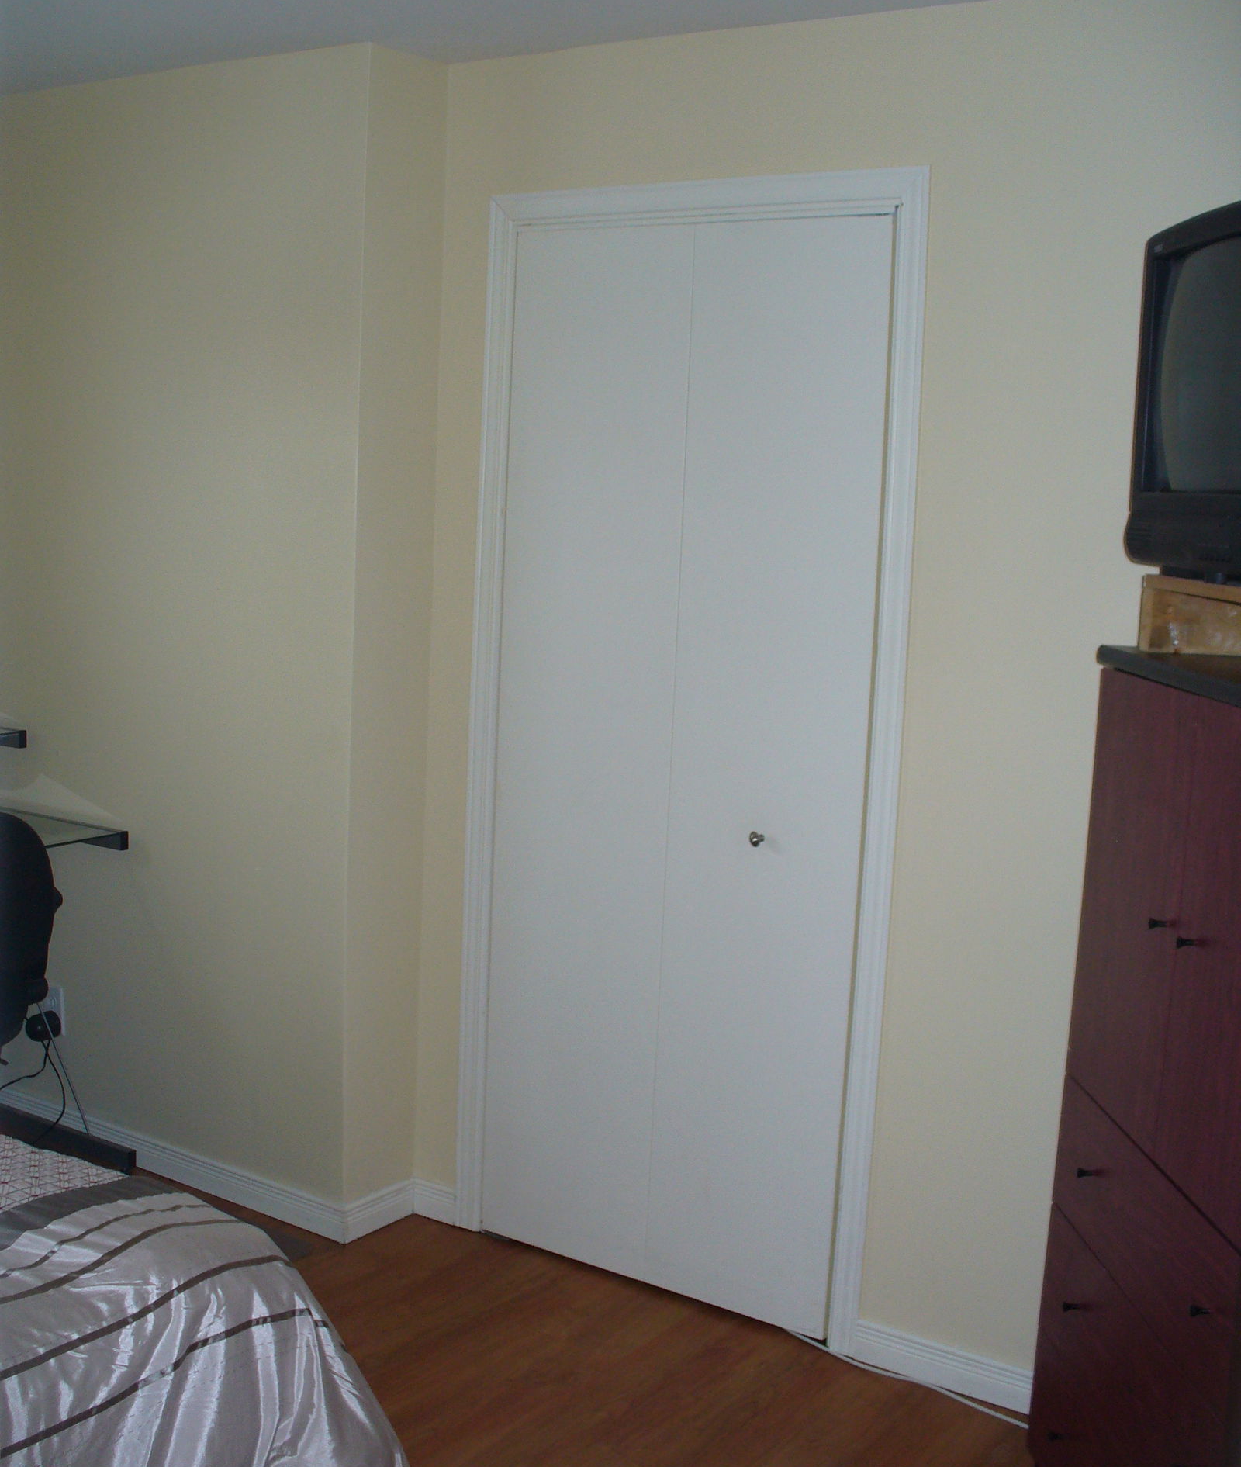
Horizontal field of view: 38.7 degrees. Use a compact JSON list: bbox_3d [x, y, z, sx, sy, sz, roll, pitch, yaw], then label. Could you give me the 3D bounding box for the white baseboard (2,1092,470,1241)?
[{"bbox_3d":[-0.921,0.957,4.020,1.255,0.080,0.210,7,9,32],"label":"white baseboard"}]

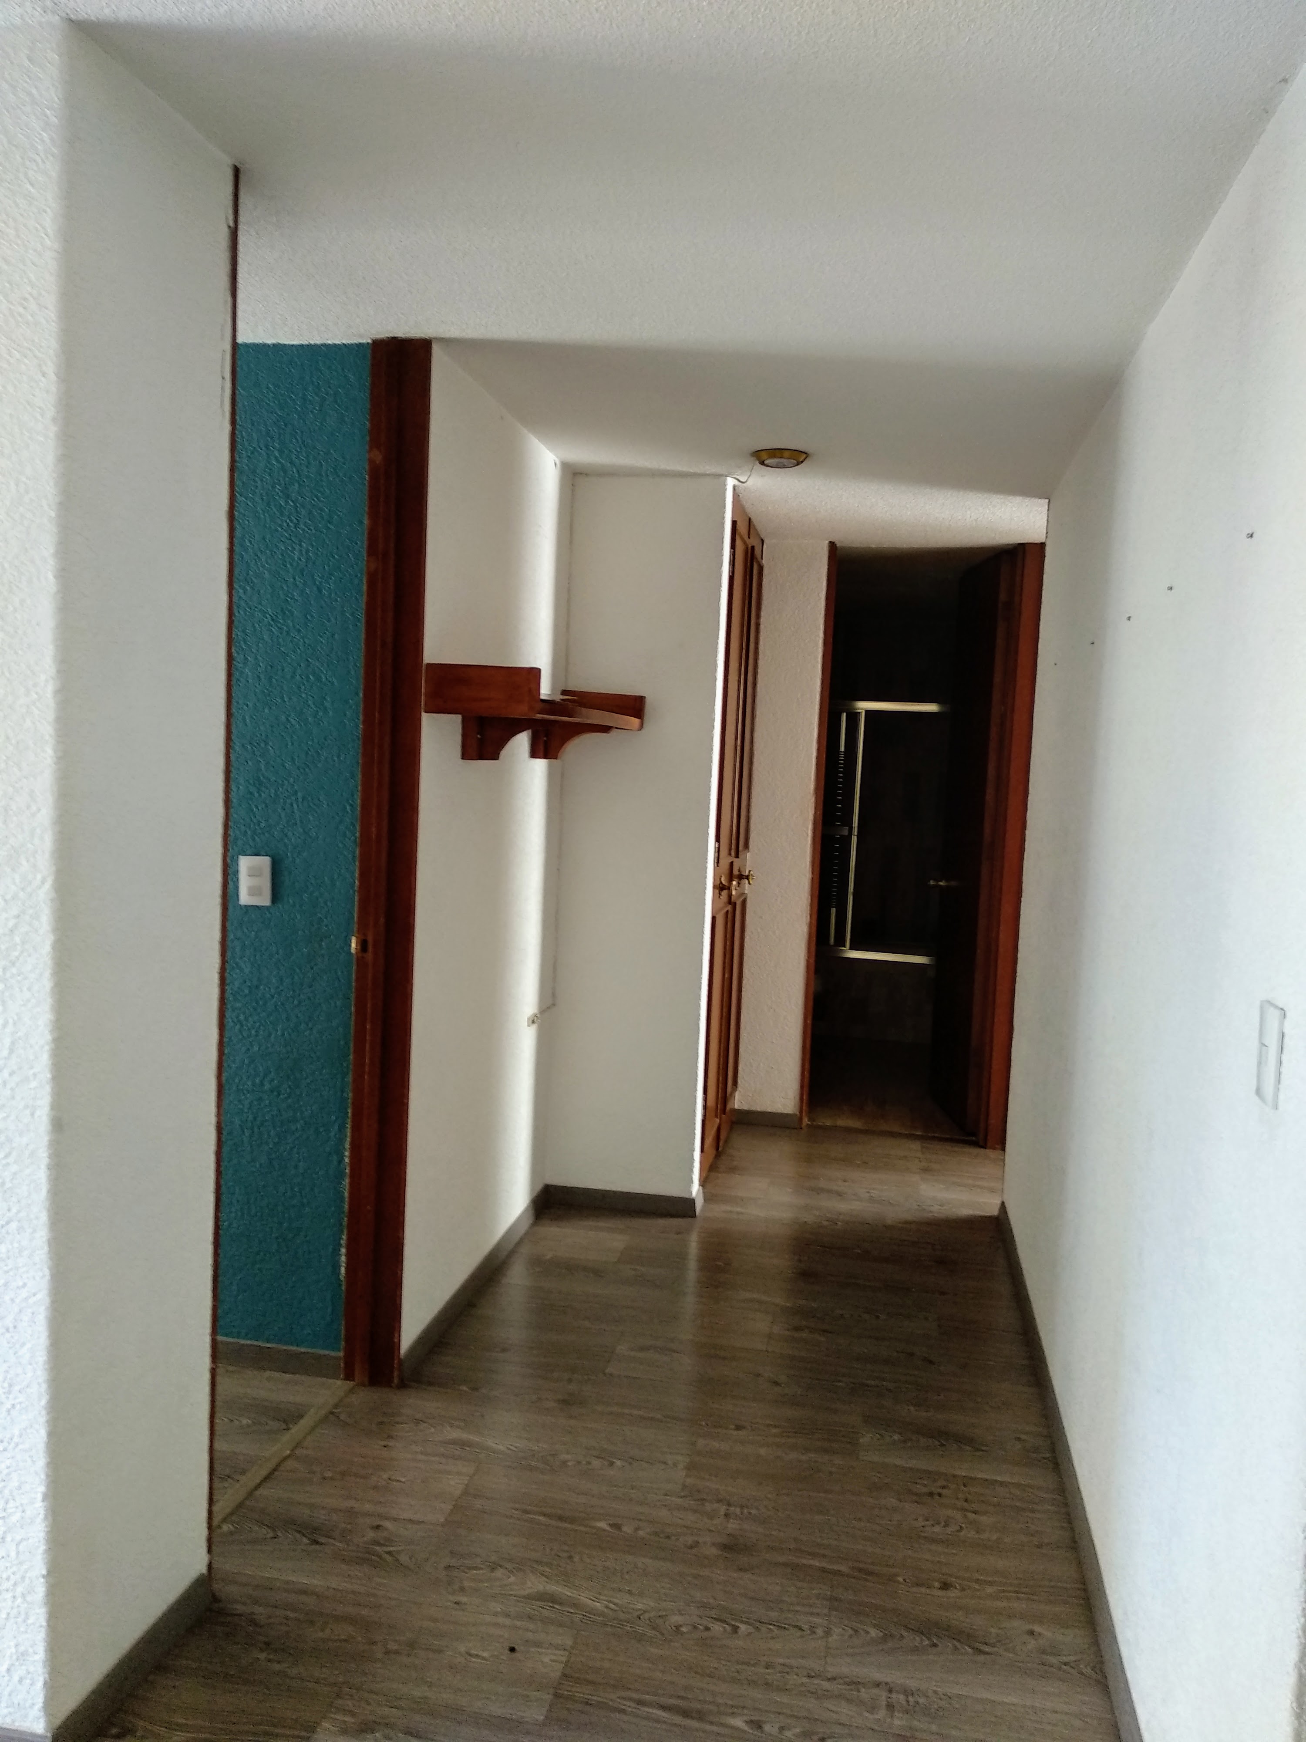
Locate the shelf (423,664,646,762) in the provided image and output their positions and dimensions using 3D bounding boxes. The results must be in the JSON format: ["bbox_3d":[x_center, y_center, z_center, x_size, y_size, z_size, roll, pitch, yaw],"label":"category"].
[{"bbox_3d":[-0.274,-0.409,3.582,0.271,0.221,1.266,3,5,10],"label":"shelf"}]

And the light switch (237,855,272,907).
[{"bbox_3d":[-0.928,0.024,3.055,0.080,0.115,0.011,3,5,10],"label":"light switch"}]

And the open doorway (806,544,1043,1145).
[{"bbox_3d":[1.084,-0.096,5.330,0.828,2.402,0.130,3,5,10],"label":"open doorway"}]

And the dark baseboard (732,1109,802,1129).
[{"bbox_3d":[0.481,1.038,5.479,0.280,0.064,0.013,3,5,10],"label":"dark baseboard"}]

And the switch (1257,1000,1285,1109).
[{"bbox_3d":[0.716,0.212,1.526,0.010,0.112,0.073,3,5,10],"label":"switch"}]

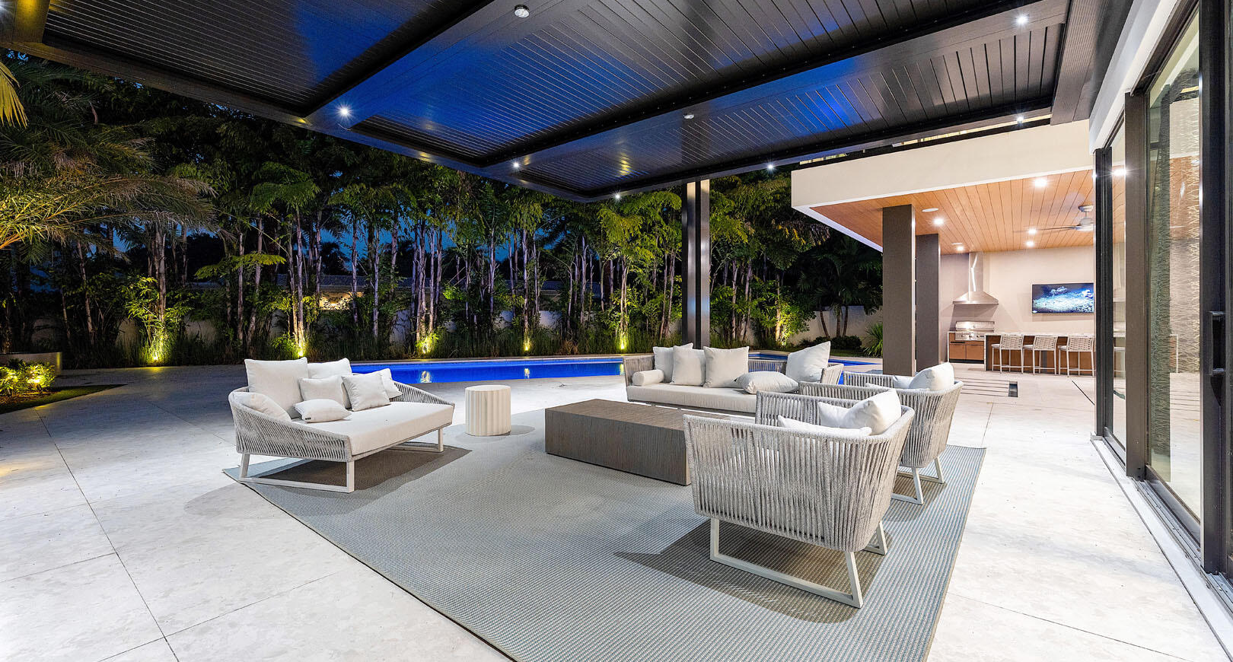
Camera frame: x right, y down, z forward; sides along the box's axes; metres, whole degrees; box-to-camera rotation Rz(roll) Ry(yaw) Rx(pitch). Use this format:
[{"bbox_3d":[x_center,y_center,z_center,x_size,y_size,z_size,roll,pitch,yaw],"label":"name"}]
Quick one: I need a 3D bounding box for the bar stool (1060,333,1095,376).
[{"bbox_3d":[10.170,0.550,10.640,0.500,0.900,0.500,0,0,15],"label":"bar stool"}]

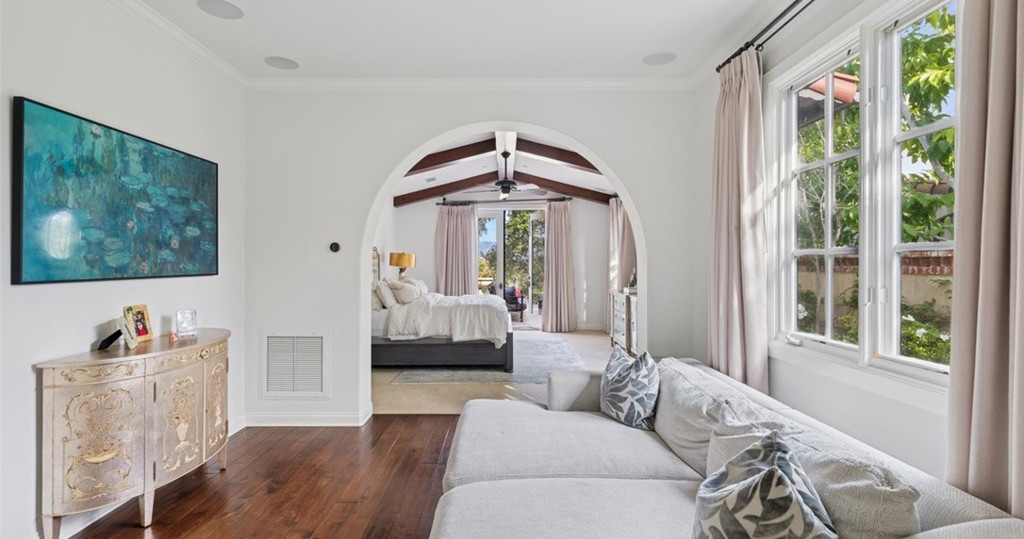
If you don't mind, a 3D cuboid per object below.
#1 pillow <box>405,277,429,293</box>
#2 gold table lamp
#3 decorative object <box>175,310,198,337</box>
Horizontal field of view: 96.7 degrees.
[{"bbox_3d":[-1.559,0.297,7.184,0.180,0.430,0.600,-38,1,0],"label":"pillow"},{"bbox_3d":[-1.973,0.074,8.175,0.480,0.760,0.480,0,1,-1],"label":"gold table lamp"},{"bbox_3d":[-2.081,0.343,2.906,0.105,0.170,0.040,0,1,-31],"label":"decorative object"}]

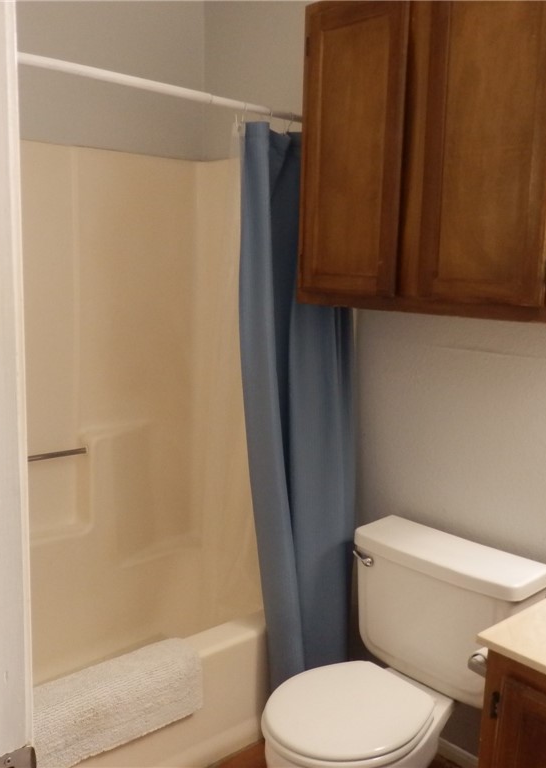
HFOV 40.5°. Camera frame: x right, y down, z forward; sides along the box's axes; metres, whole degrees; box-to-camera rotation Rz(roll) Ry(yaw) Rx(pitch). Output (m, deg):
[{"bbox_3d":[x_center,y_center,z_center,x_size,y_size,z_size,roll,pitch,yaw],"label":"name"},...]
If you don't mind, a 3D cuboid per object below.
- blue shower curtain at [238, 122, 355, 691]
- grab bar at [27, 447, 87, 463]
[{"bbox_3d":[0.090,0.170,2.220,0.430,1.790,0.130,-6,12,-42],"label":"blue shower curtain"},{"bbox_3d":[-0.841,0.261,2.528,0.440,0.021,0.025,-6,12,-42],"label":"grab bar"}]

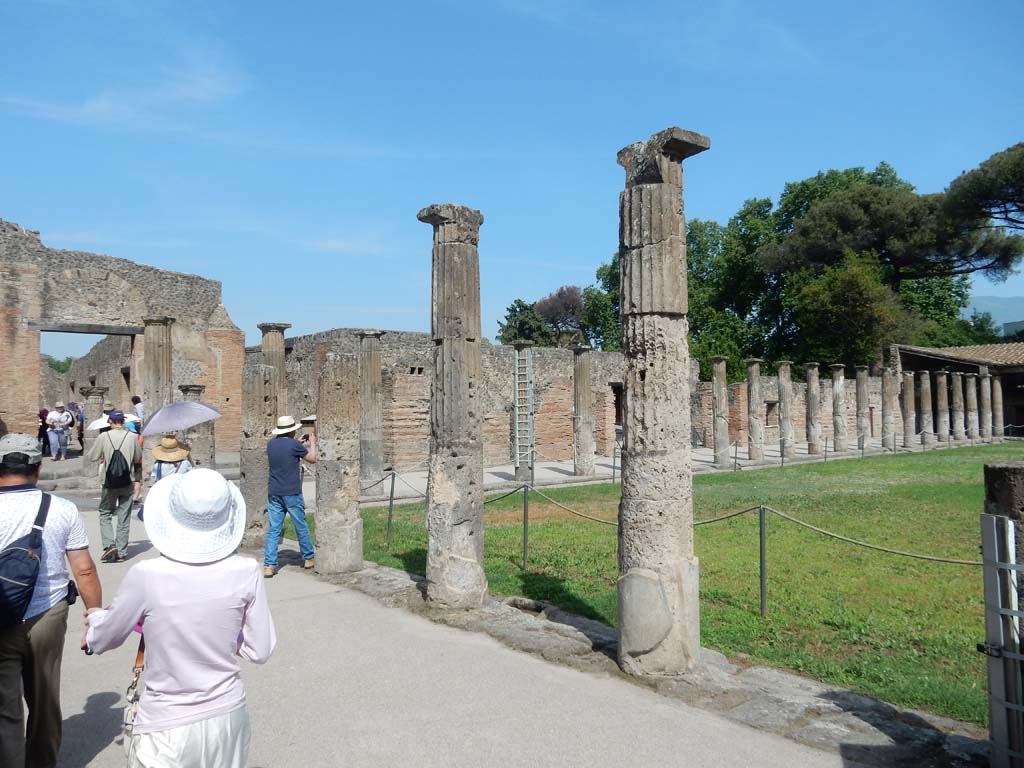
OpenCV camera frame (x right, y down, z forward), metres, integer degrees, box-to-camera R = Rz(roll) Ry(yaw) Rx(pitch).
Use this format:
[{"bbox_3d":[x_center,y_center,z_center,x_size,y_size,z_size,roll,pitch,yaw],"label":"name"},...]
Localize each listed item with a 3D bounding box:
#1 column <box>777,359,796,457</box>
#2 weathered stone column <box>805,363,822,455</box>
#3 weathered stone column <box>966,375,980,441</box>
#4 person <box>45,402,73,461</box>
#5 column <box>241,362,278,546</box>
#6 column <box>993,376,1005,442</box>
[{"bbox_3d":[10.142,0.941,27.282,0.550,3.500,0.550,1,-3,-41],"label":"column"},{"bbox_3d":[11.816,0.969,29.000,0.600,3.600,0.600,2,-2,-41],"label":"weathered stone column"},{"bbox_3d":[25.236,1.254,40.500,0.600,3.580,0.600,2,-2,-41],"label":"weathered stone column"},{"bbox_3d":[-12.408,1.304,20.300,0.640,1.600,0.500,1,-2,-18],"label":"person"},{"bbox_3d":[-3.387,0.926,9.920,0.510,2.420,0.510,2,-2,-41],"label":"column"},{"bbox_3d":[28.237,1.355,42.802,0.550,3.500,0.550,1,-3,-41],"label":"column"}]

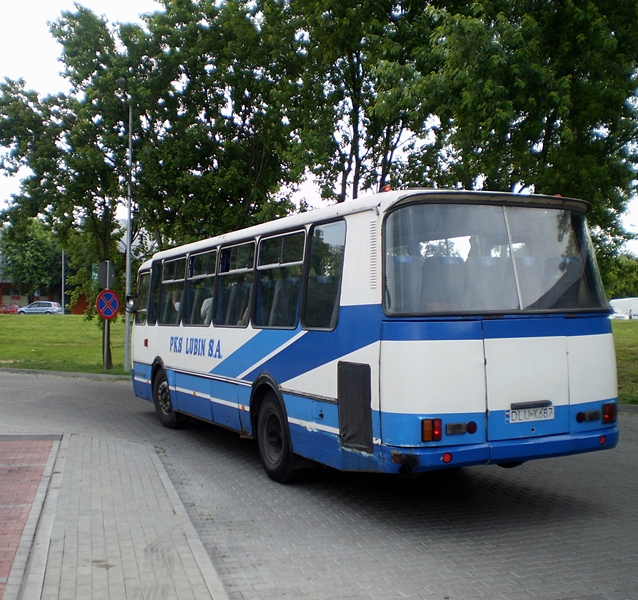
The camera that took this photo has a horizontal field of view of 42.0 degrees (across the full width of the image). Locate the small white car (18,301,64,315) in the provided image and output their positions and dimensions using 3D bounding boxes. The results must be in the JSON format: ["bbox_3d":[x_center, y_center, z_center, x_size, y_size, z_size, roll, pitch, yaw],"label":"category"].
[{"bbox_3d":[-24.400,0.900,73.000,4.050,1.500,1.720,0,-1,6],"label":"small white car"}]

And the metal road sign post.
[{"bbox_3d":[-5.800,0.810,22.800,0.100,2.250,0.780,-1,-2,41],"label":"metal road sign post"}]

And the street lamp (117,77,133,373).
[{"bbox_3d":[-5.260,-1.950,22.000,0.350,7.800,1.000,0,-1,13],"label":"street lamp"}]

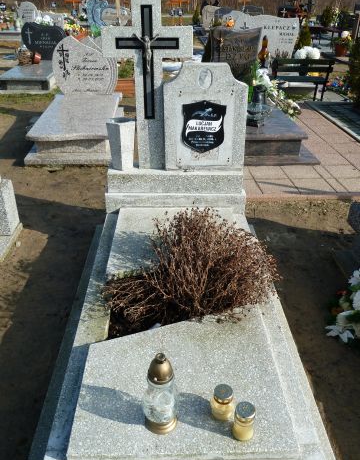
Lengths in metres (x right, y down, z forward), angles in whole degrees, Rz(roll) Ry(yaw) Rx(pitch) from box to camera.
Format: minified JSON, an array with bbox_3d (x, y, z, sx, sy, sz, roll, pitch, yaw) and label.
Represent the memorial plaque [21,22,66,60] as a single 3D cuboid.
[{"bbox_3d":[-2.708,-3.810,8.419,0.930,0.700,0.120,-2,31,-5],"label":"memorial plaque"}]

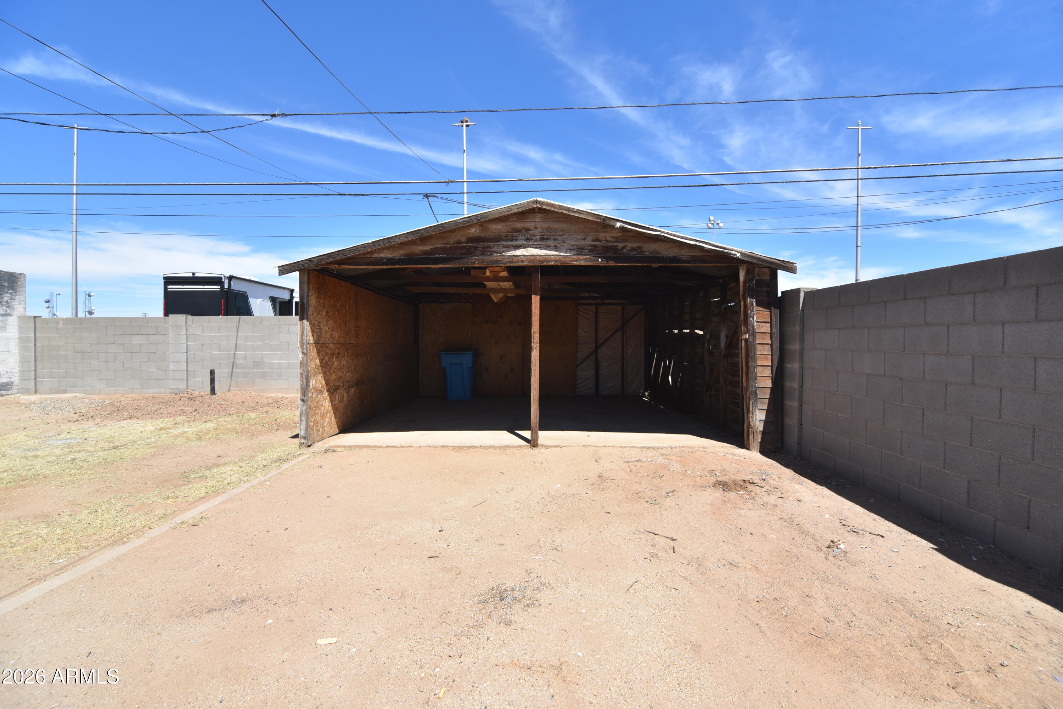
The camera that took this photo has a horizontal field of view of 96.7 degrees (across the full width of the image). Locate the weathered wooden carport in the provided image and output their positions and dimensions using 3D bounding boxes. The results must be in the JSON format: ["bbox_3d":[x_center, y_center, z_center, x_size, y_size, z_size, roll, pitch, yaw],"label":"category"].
[{"bbox_3d":[0.090,-0.397,8.280,5.950,2.910,5.720,0,1,1],"label":"weathered wooden carport"}]

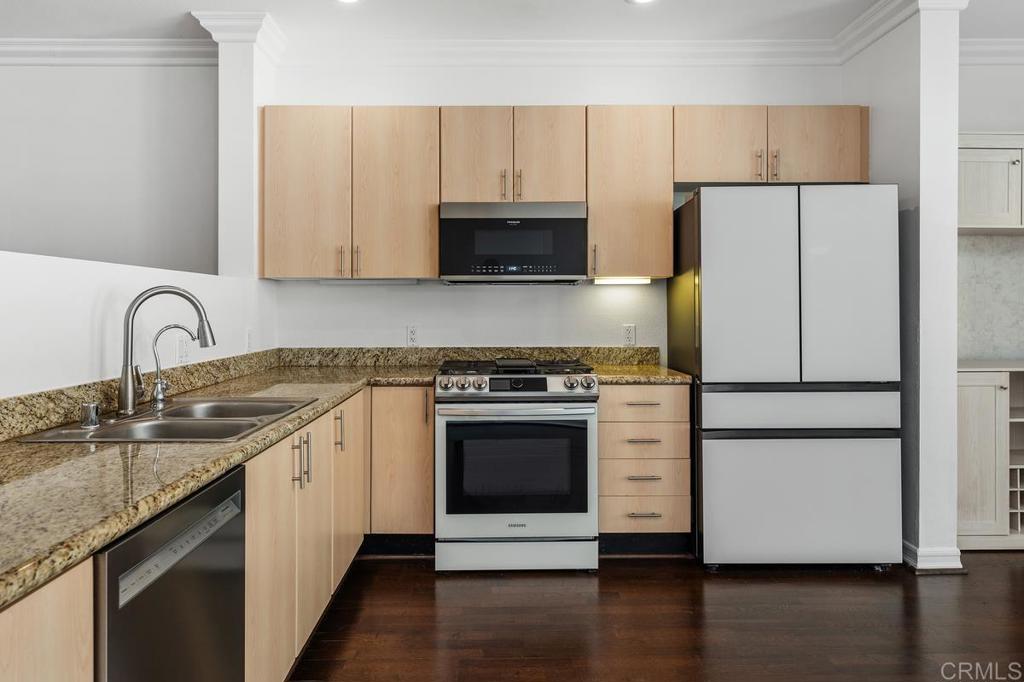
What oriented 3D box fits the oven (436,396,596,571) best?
[{"bbox_3d":[0.015,0.665,3.500,0.765,0.800,0.670,0,2,-1],"label":"oven"}]

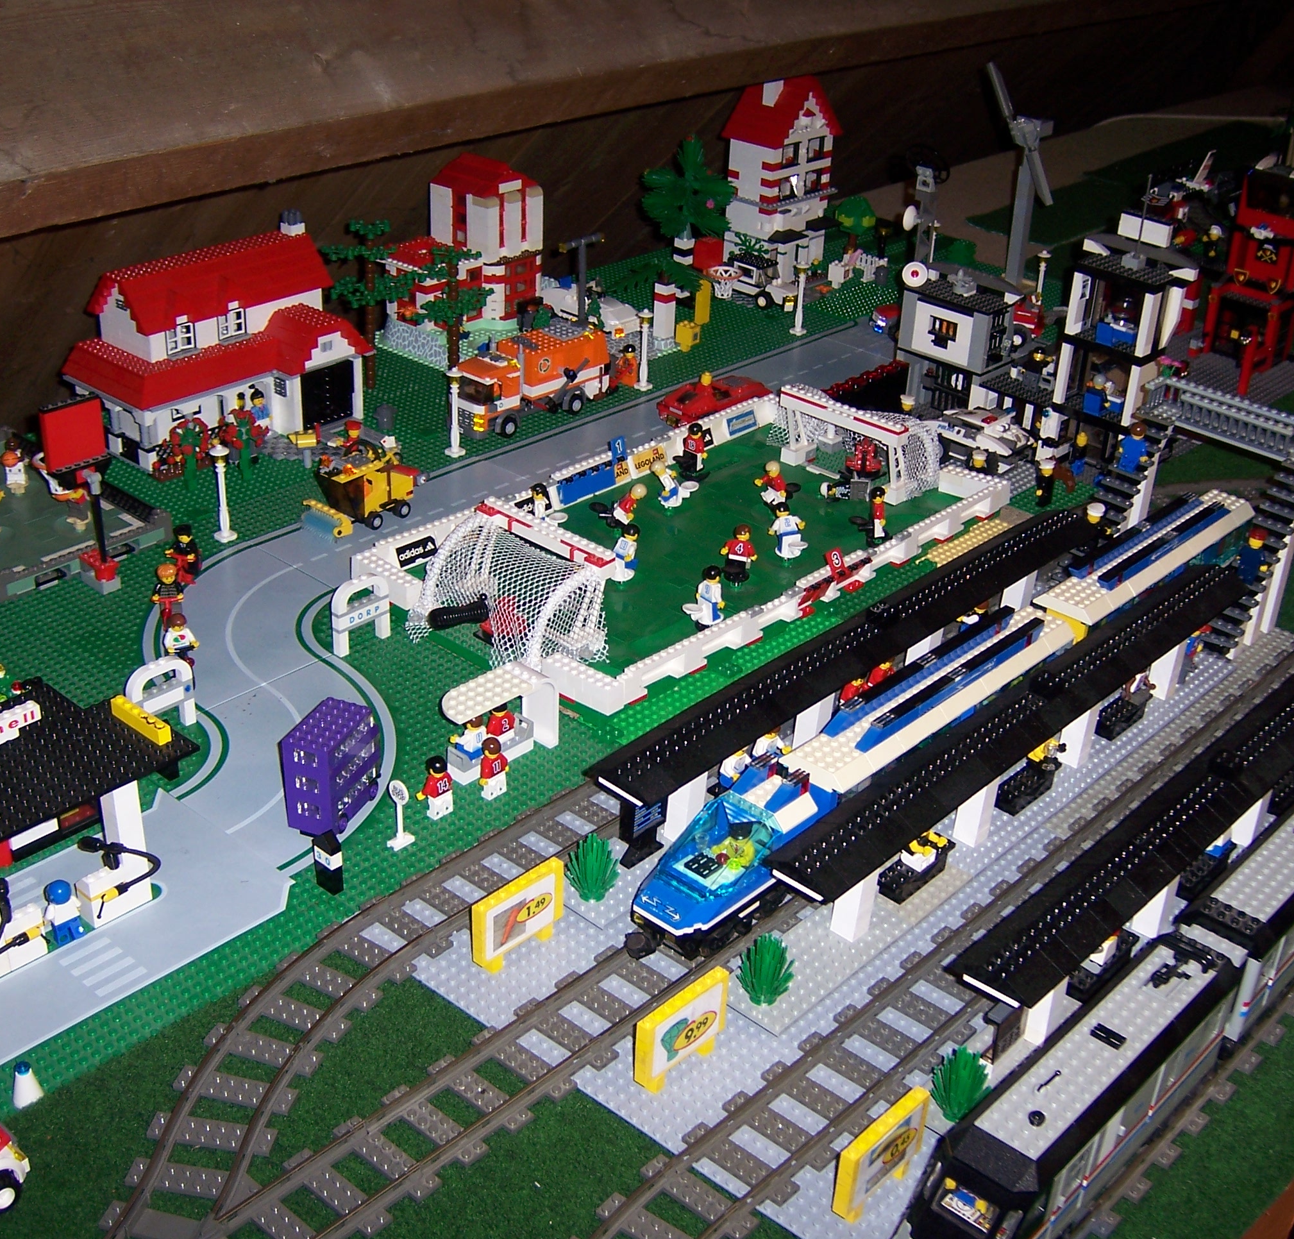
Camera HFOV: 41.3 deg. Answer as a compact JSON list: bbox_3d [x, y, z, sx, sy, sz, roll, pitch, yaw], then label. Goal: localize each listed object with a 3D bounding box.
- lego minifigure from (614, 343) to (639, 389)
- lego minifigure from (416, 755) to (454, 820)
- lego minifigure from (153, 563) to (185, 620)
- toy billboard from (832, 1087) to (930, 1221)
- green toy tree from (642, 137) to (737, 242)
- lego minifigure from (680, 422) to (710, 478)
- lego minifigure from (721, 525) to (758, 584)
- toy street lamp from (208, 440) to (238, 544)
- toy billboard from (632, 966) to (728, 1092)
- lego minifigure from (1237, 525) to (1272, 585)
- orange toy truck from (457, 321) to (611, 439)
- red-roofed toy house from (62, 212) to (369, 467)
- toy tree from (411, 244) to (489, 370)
[{"bbox_3d":[-0.018,-0.260,1.760,0.025,0.041,0.018,26,36,35],"label":"lego minifigure"},{"bbox_3d":[-0.133,0.105,1.090,0.017,0.041,0.026,26,36,35],"label":"lego minifigure"},{"bbox_3d":[-0.359,-0.022,1.289,0.026,0.041,0.021,0,29,-6],"label":"lego minifigure"},{"bbox_3d":[0.115,0.266,0.850,0.009,0.050,0.064,26,37,35],"label":"toy billboard"},{"bbox_3d":[0.049,-0.487,1.958,0.100,0.122,0.105,2,29,-1],"label":"green toy tree"},{"bbox_3d":[0.046,-0.161,1.592,0.025,0.047,0.020,20,33,30],"label":"lego minifigure"},{"bbox_3d":[0.075,-0.052,1.384,0.025,0.047,0.018,13,31,16],"label":"lego minifigure"},{"bbox_3d":[-0.352,-0.105,1.426,0.018,0.085,0.018,2,29,-1],"label":"toy street lamp"},{"bbox_3d":[0.021,0.215,0.903,0.016,0.043,0.064,26,36,35],"label":"toy billboard"},{"bbox_3d":[0.469,-0.049,1.331,0.014,0.042,0.025,-23,37,-39],"label":"lego minifigure"},{"bbox_3d":[-0.114,-0.245,1.719,0.056,0.084,0.176,24,35,35],"label":"orange toy truck"},{"bbox_3d":[-0.406,-0.274,1.642,0.151,0.190,0.254,24,35,35],"label":"red-roofed toy house"},{"bbox_3d":[-0.184,-0.273,1.644,0.072,0.177,0.075,26,37,35],"label":"toy tree"}]

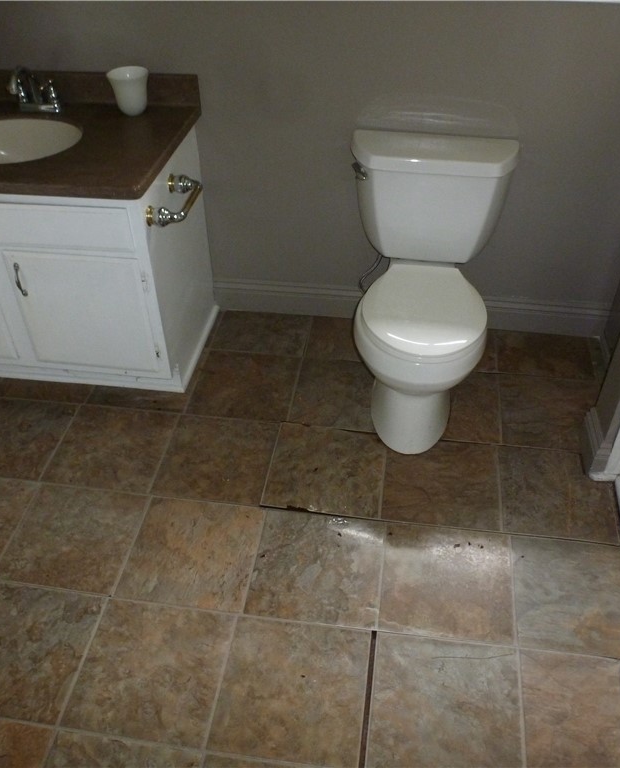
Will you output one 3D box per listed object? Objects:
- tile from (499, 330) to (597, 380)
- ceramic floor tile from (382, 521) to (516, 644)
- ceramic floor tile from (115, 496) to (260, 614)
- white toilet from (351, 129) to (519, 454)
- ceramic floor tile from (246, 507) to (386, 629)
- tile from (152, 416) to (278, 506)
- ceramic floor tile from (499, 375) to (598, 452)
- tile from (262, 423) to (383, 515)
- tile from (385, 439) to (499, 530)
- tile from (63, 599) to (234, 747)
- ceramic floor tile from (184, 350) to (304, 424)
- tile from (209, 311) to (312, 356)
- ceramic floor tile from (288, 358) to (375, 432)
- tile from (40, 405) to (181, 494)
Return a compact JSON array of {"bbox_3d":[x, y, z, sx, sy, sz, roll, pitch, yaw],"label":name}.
[{"bbox_3d":[0.818,-0.100,2.497,0.335,0.010,0.246,5,42,8],"label":"tile"},{"bbox_3d":[0.346,0.496,1.791,0.323,0.010,0.323,5,41,6],"label":"ceramic floor tile"},{"bbox_3d":[-0.299,0.434,1.827,0.318,0.012,0.312,5,42,7],"label":"ceramic floor tile"},{"bbox_3d":[0.333,-0.260,2.114,0.489,0.705,0.699,5,41,6],"label":"white toilet"},{"bbox_3d":[0.021,0.462,1.791,0.318,0.012,0.312,5,42,7],"label":"ceramic floor tile"},{"bbox_3d":[-0.264,0.221,2.110,0.323,0.010,0.323,5,41,6],"label":"tile"},{"bbox_3d":[0.765,0.091,2.253,0.323,0.010,0.323,5,41,6],"label":"ceramic floor tile"},{"bbox_3d":[0.052,0.253,2.118,0.335,0.010,0.335,5,42,8],"label":"tile"},{"bbox_3d":[0.370,0.277,1.991,0.317,0.012,0.315,5,42,7],"label":"tile"},{"bbox_3d":[-0.363,0.664,1.663,0.335,0.010,0.335,5,42,8],"label":"tile"},{"bbox_3d":[-0.227,0.006,2.411,0.335,0.010,0.335,5,42,8],"label":"ceramic floor tile"},{"bbox_3d":[-0.182,-0.185,2.627,0.335,0.010,0.250,5,42,8],"label":"tile"},{"bbox_3d":[0.112,0.033,2.322,0.323,0.010,0.323,5,41,6],"label":"ceramic floor tile"},{"bbox_3d":[-0.609,0.197,2.206,0.335,0.010,0.335,5,42,8],"label":"tile"}]

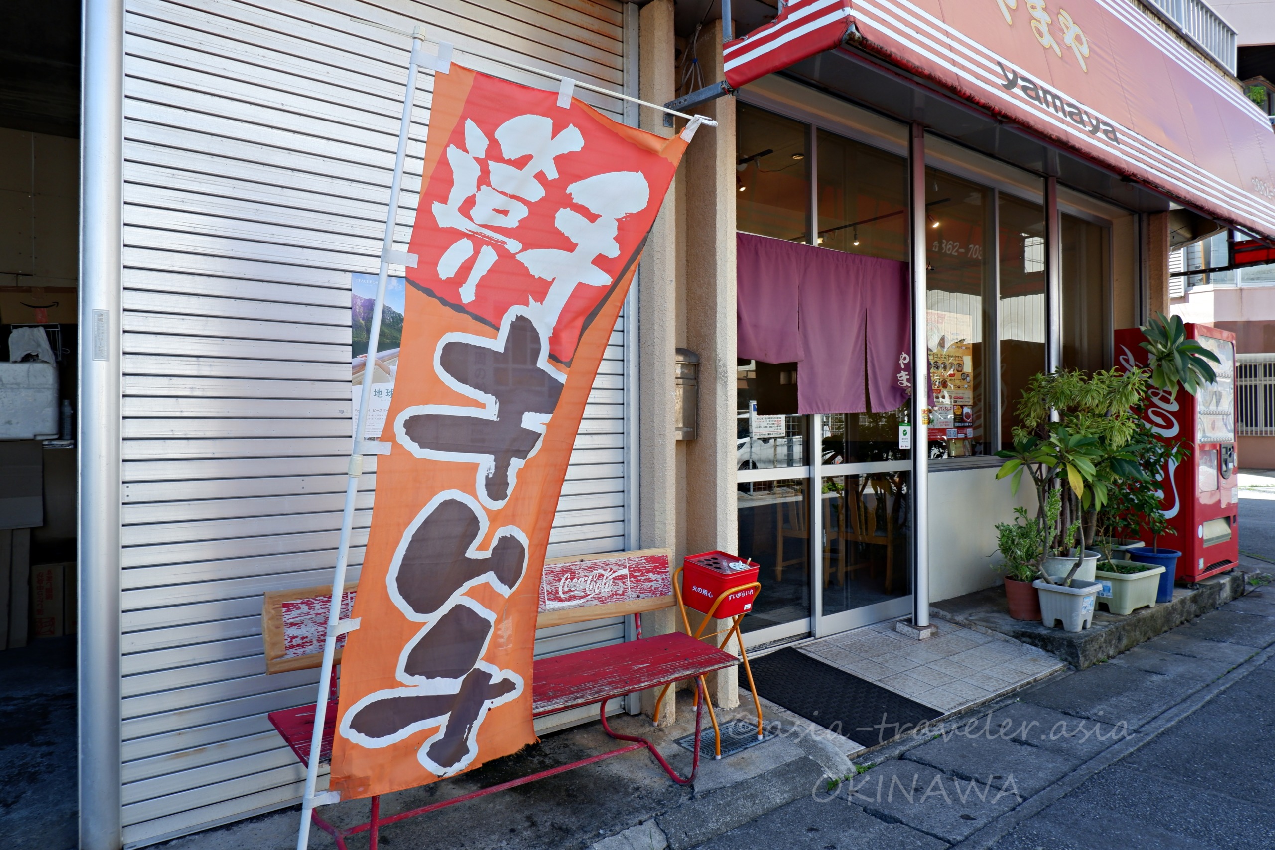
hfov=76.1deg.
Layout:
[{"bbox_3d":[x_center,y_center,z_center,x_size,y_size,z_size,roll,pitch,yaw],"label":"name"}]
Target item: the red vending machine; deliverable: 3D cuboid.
[{"bbox_3d":[4.068,0.212,6.135,0.940,1.830,0.520,0,0,-38],"label":"red vending machine"}]

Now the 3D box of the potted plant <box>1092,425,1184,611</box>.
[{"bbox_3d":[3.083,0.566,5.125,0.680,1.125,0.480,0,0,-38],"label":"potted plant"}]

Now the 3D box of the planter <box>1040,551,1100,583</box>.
[{"bbox_3d":[2.601,0.953,4.866,0.320,0.355,0.320,0,0,-38],"label":"planter"}]

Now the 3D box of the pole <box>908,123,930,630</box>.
[{"bbox_3d":[1.651,-0.286,4.727,0.070,2.895,0.085,0,0,-38],"label":"pole"}]

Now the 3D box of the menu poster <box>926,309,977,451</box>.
[{"bbox_3d":[2.058,-0.309,5.384,0.600,0.870,0.010,0,0,-38],"label":"menu poster"}]

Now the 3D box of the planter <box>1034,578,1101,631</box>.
[{"bbox_3d":[2.414,1.011,4.571,0.280,0.240,0.290,0,0,-38],"label":"planter"}]

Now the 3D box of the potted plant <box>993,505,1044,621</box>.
[{"bbox_3d":[2.275,0.805,4.794,0.280,0.655,0.280,0,0,-38],"label":"potted plant"}]

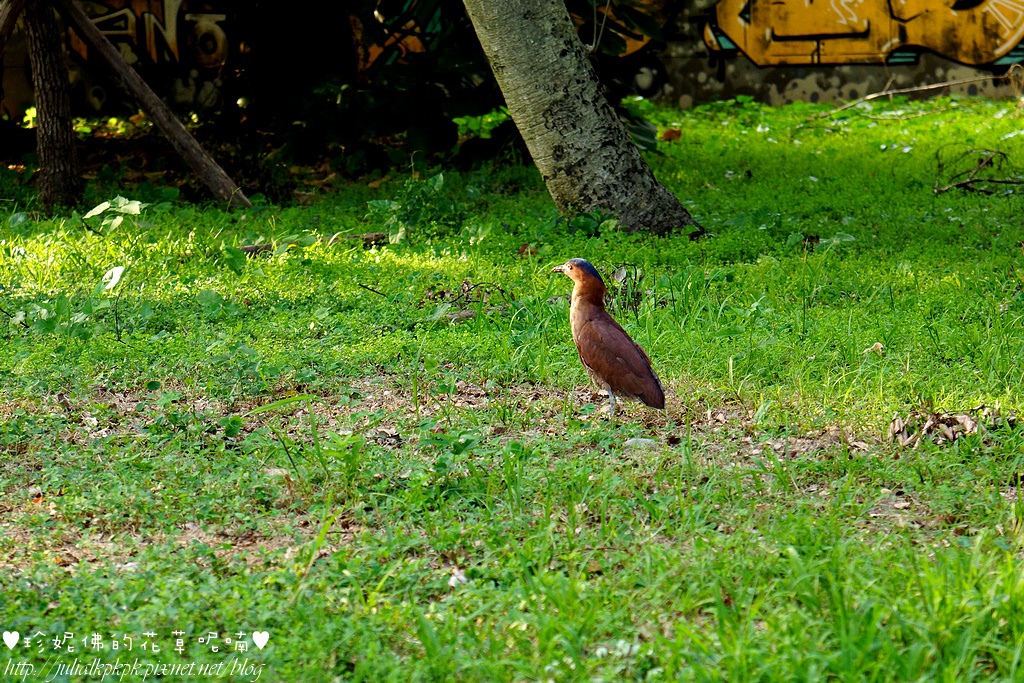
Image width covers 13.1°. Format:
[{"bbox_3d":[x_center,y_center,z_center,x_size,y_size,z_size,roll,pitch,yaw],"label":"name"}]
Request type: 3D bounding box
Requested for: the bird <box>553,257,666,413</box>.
[{"bbox_3d":[0.225,-0.005,10.400,0.265,0.375,0.140,1,6,7],"label":"bird"}]

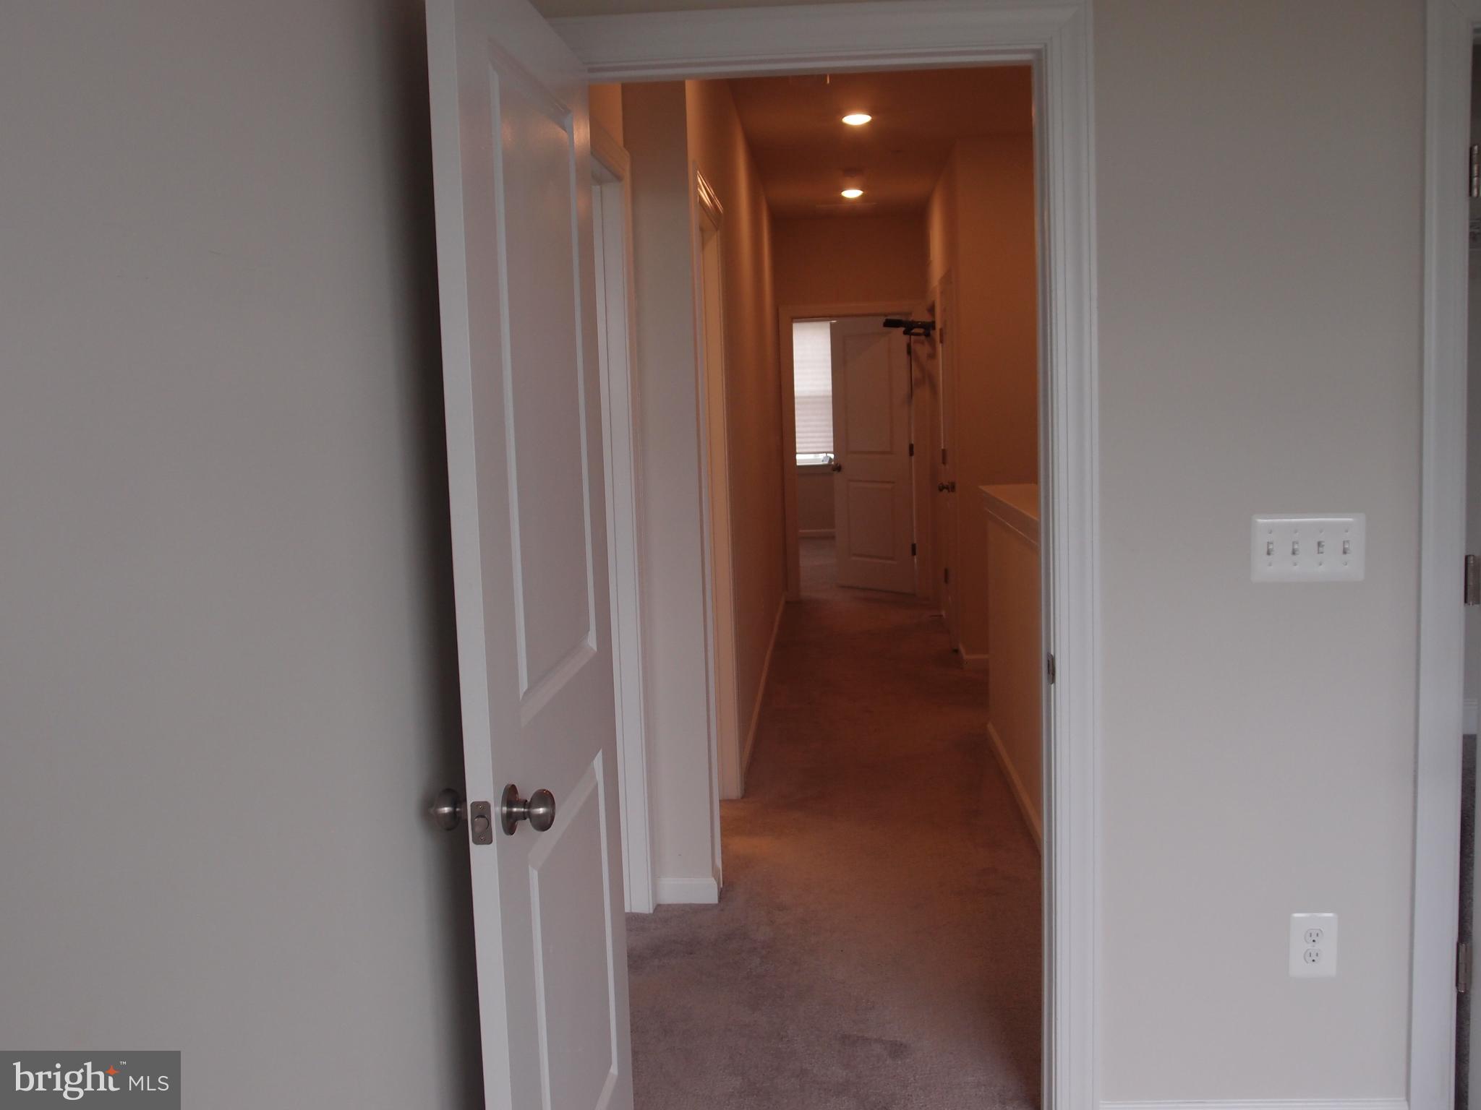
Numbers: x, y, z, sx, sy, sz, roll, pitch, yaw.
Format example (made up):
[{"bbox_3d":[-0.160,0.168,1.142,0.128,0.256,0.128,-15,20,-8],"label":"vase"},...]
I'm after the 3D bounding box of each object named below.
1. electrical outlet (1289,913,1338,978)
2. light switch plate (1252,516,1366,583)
[{"bbox_3d":[1.081,0.736,2.582,0.086,0.125,0.008,-1,5,3],"label":"electrical outlet"},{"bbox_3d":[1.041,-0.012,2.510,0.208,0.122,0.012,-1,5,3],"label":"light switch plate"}]

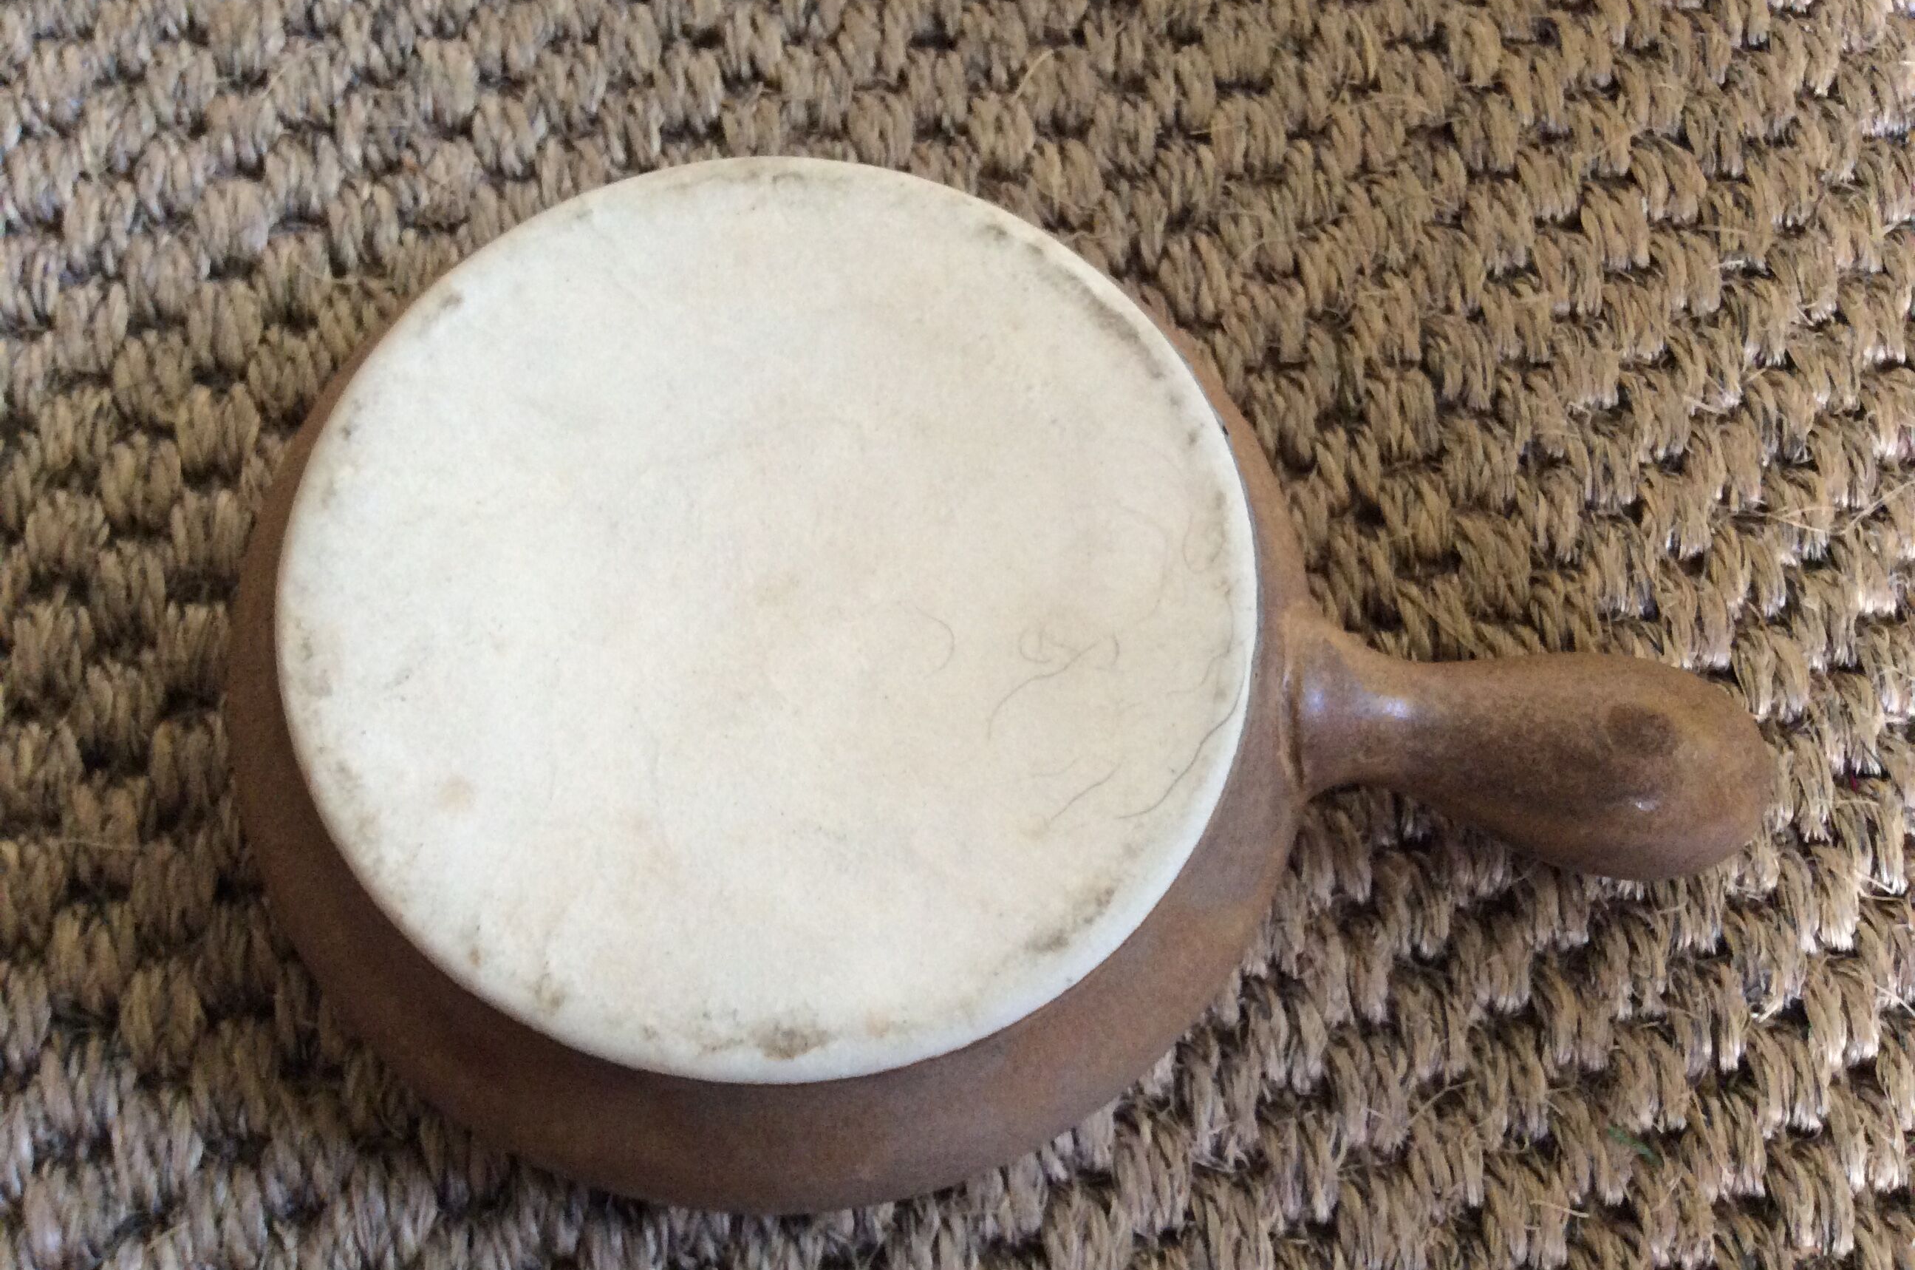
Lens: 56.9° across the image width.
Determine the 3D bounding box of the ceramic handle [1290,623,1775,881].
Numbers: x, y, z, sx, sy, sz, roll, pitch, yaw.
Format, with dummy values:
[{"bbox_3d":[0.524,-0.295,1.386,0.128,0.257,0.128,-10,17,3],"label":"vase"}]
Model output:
[{"bbox_3d":[0.082,0.015,0.253,0.070,0.029,0.030,7,73,-2],"label":"ceramic handle"}]

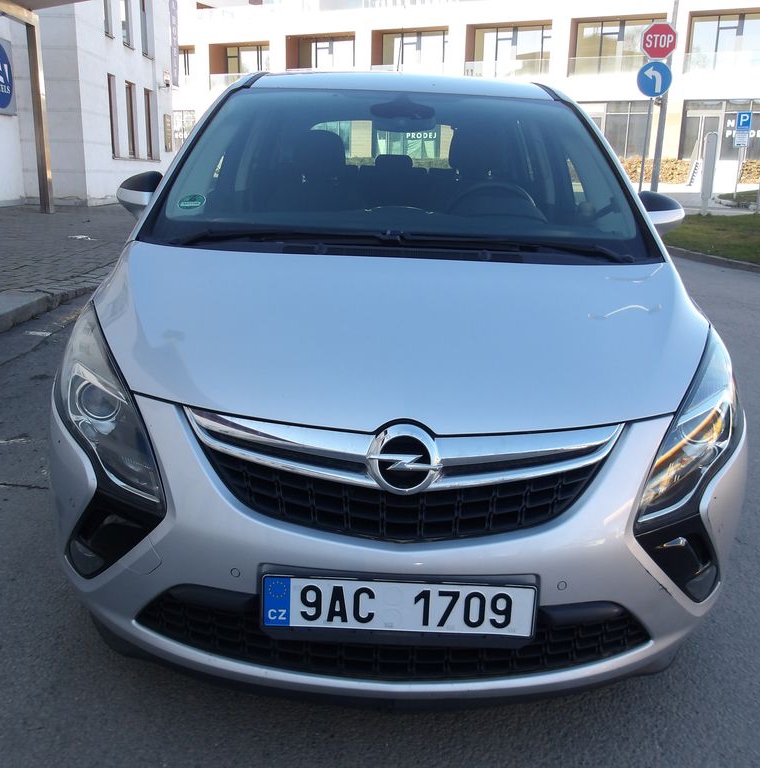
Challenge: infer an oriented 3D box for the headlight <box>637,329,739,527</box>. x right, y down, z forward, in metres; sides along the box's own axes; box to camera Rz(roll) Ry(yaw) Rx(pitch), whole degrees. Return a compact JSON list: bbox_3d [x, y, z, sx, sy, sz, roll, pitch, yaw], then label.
[{"bbox_3d":[0.720,0.077,1.887,0.365,0.380,0.540,2,14,1],"label":"headlight"}]

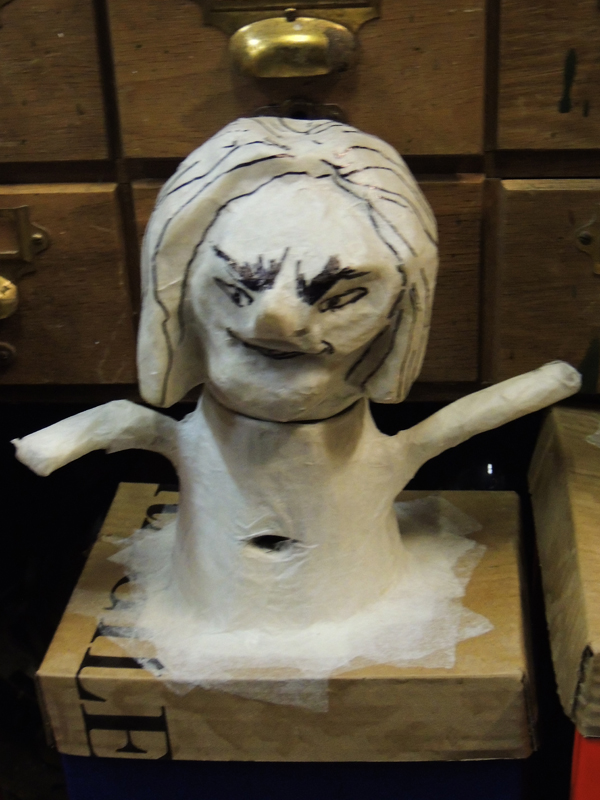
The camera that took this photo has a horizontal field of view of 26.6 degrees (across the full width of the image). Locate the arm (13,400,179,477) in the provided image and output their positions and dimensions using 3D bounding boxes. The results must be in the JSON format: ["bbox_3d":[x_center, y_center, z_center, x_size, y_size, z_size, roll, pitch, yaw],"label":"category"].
[{"bbox_3d":[-0.081,0.015,0.504,0.066,0.022,0.024,-3,25,-2],"label":"arm"}]

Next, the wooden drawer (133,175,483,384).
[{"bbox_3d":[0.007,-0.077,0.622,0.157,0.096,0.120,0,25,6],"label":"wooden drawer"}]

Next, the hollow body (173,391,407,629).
[{"bbox_3d":[-0.001,0.032,0.508,0.092,0.078,0.086,0,25,6],"label":"hollow body"}]

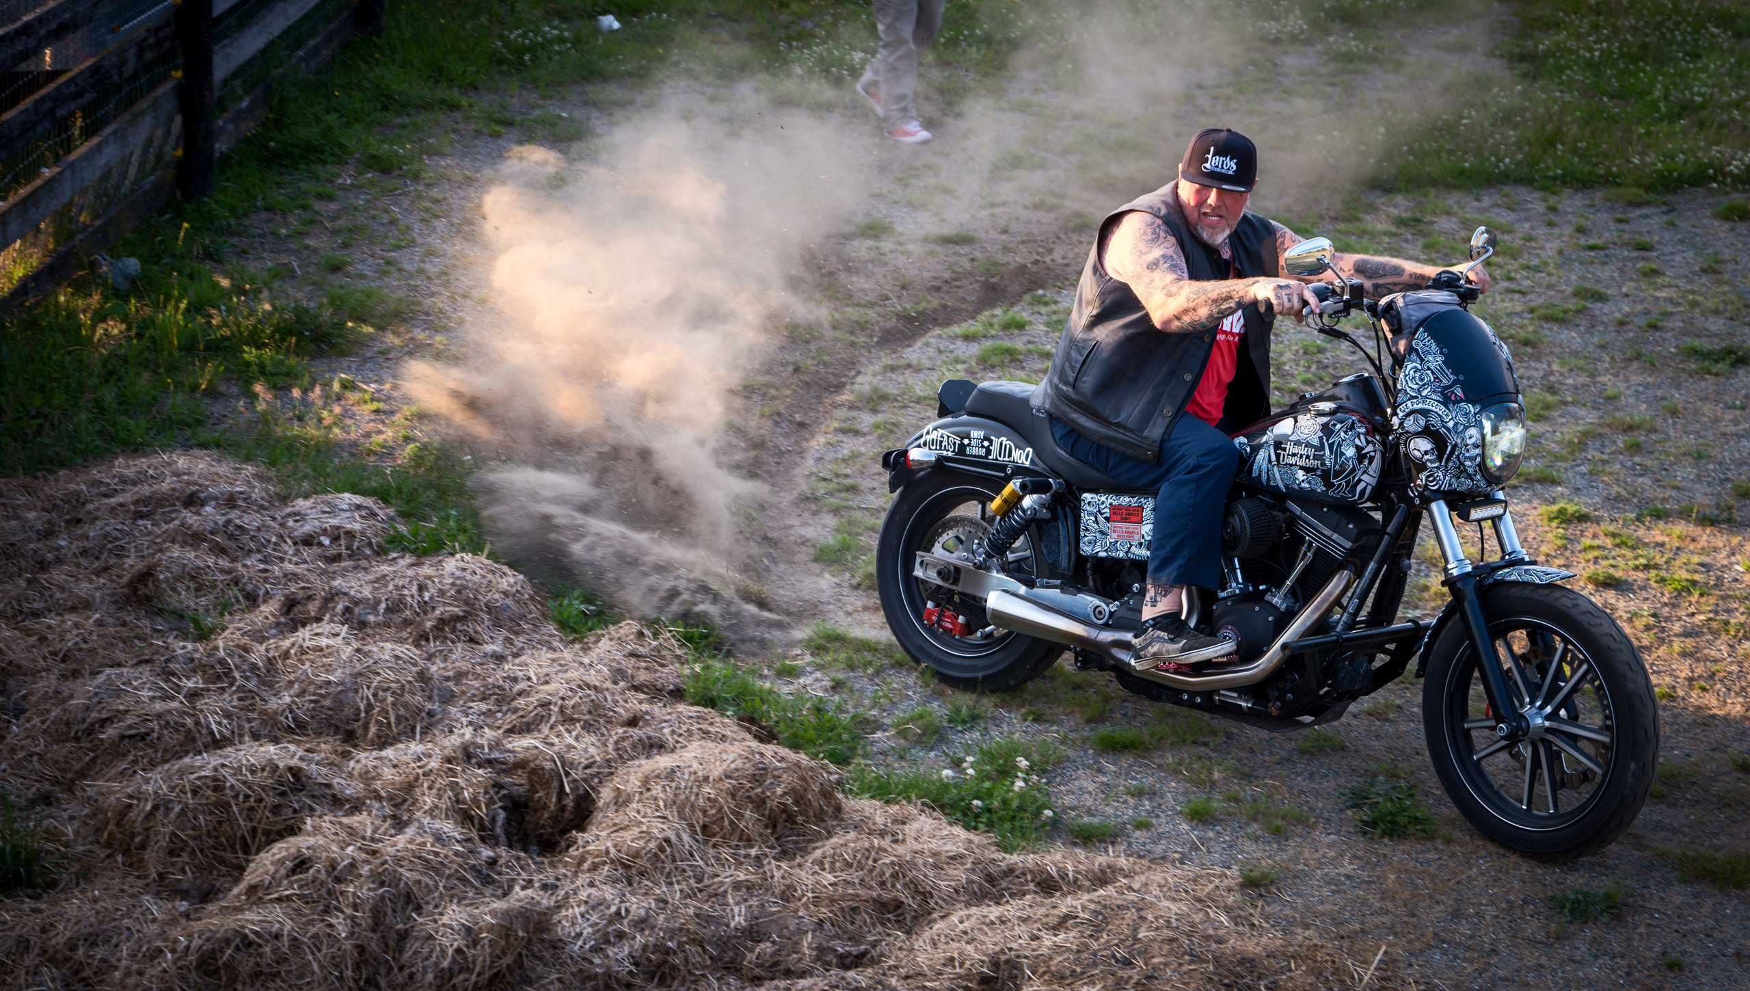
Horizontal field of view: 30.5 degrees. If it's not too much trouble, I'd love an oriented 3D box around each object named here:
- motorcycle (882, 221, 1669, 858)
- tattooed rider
[{"bbox_3d":[0.984,-0.004,8.156,2.290,1.430,0.900,15,16,33],"label":"motorcycle"},{"bbox_3d":[0.893,-0.255,8.155,1.030,1.360,0.880,16,19,37],"label":"tattooed rider"}]

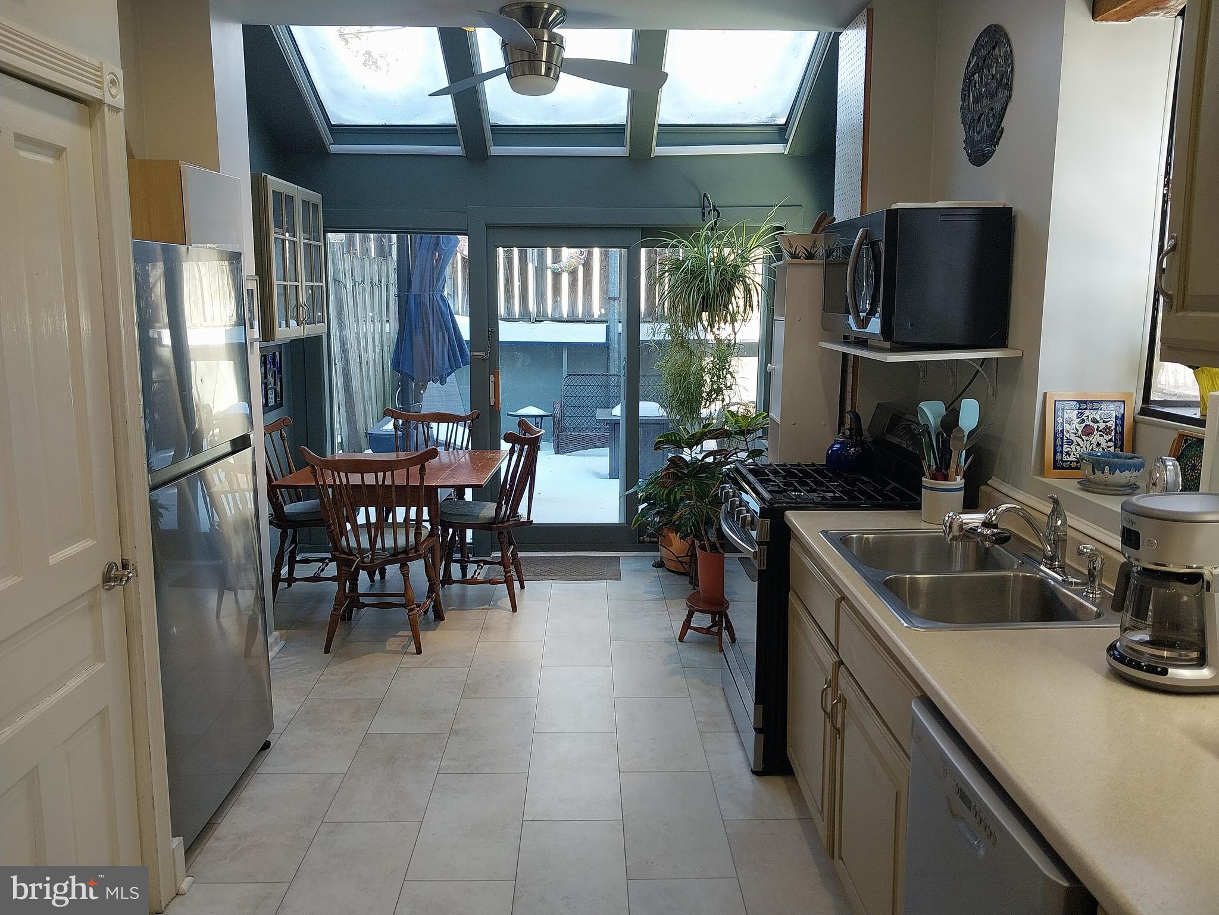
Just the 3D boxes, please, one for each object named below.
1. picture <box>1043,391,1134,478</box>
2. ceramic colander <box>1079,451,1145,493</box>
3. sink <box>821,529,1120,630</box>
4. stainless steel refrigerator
[{"bbox_3d":[1.378,-0.062,2.639,0.247,0.247,0.021,1,2,1],"label":"picture"},{"bbox_3d":[1.327,0.045,2.421,0.152,0.092,0.152,0,10,-1],"label":"ceramic colander"},{"bbox_3d":[0.926,0.395,2.406,0.562,0.198,0.796,0,11,-1],"label":"sink"},{"bbox_3d":[-1.599,0.254,2.839,0.754,1.778,0.780,0,11,-1],"label":"stainless steel refrigerator"}]

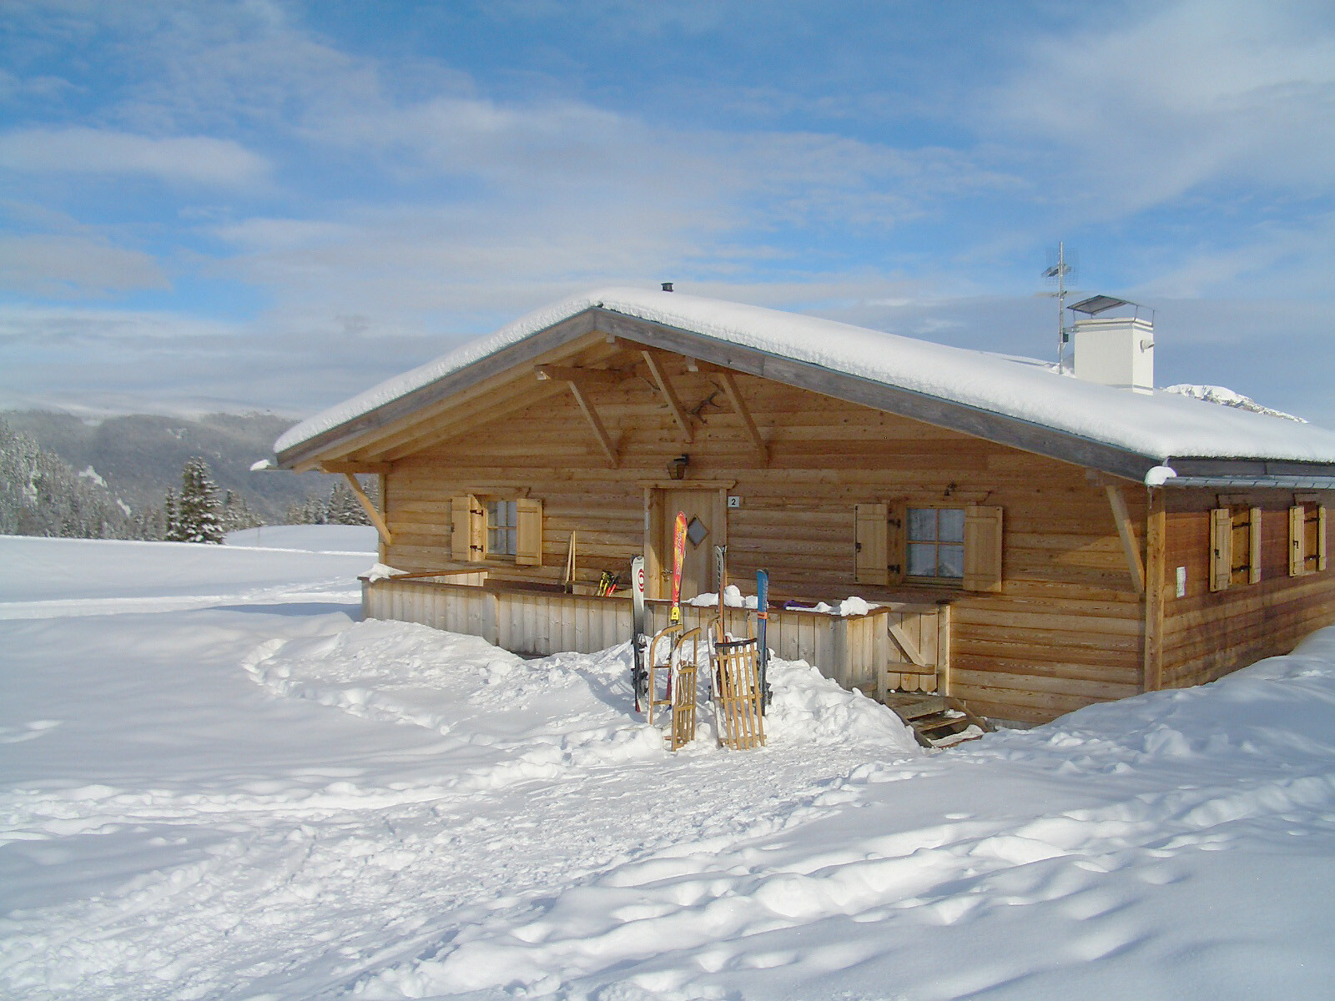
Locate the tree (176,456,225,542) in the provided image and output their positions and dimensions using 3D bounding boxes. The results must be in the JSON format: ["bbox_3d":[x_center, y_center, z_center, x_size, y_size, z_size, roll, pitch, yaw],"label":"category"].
[{"bbox_3d":[-32.885,0.110,95.000,3.500,6.200,3.500,0,1,0],"label":"tree"}]

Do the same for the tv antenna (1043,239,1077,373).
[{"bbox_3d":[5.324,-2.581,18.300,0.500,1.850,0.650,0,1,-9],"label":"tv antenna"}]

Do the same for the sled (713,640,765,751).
[{"bbox_3d":[0.561,1.445,10.750,0.350,1.050,0.230,-5,-3,-16],"label":"sled"}]

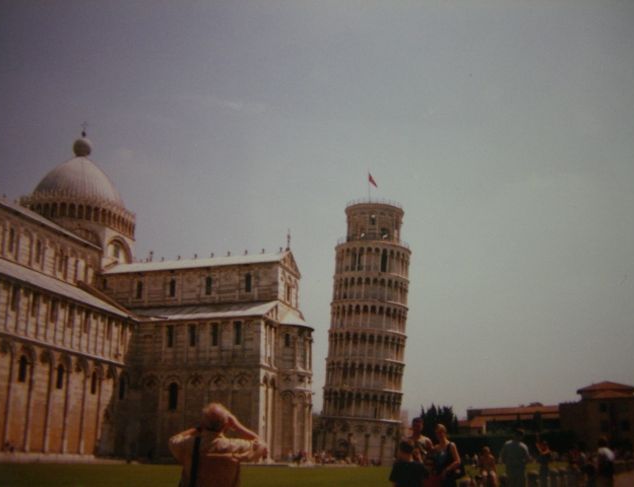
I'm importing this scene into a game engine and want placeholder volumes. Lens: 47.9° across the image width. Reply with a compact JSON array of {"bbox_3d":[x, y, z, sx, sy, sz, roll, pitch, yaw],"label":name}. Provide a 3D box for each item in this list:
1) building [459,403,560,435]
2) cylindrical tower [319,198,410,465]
[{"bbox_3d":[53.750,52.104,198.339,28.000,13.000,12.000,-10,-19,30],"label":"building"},{"bbox_3d":[10.860,17.624,151.812,16.500,56.000,16.500,5,-15,1],"label":"cylindrical tower"}]

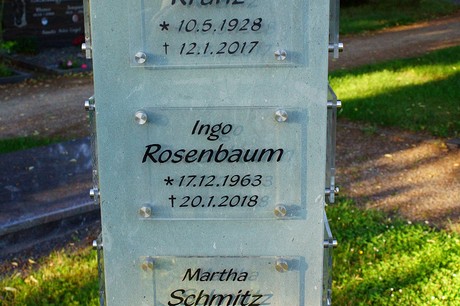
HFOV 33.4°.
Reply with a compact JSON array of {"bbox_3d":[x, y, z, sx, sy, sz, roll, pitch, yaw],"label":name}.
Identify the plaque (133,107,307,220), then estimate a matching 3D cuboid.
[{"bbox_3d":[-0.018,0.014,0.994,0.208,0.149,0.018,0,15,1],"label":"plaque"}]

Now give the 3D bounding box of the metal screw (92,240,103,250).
[{"bbox_3d":[-0.187,0.131,1.105,0.022,0.014,0.014,0,15,1],"label":"metal screw"}]

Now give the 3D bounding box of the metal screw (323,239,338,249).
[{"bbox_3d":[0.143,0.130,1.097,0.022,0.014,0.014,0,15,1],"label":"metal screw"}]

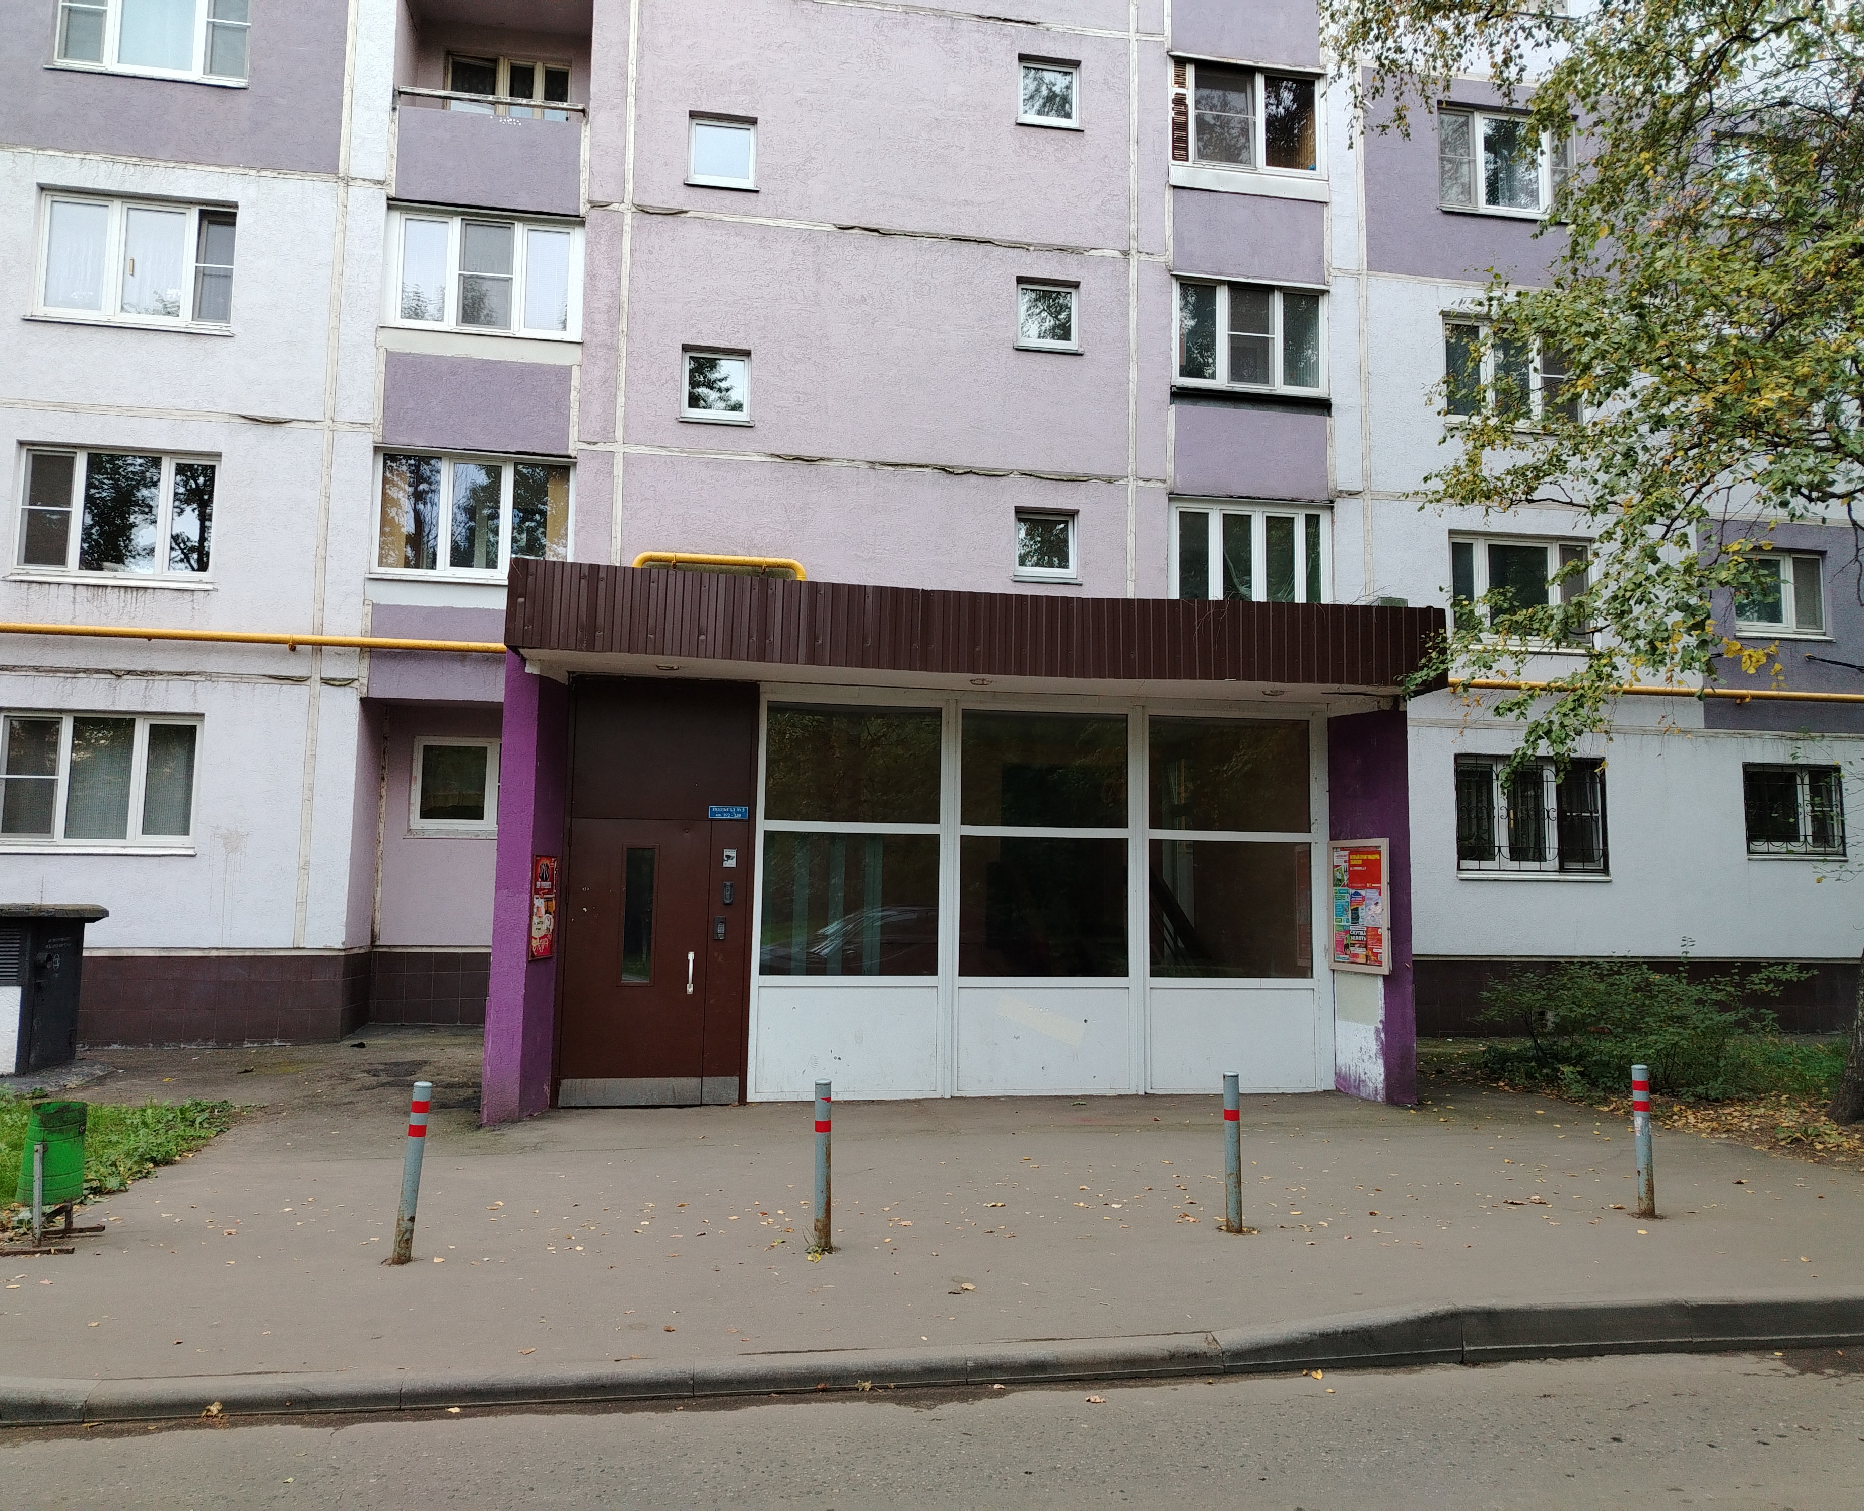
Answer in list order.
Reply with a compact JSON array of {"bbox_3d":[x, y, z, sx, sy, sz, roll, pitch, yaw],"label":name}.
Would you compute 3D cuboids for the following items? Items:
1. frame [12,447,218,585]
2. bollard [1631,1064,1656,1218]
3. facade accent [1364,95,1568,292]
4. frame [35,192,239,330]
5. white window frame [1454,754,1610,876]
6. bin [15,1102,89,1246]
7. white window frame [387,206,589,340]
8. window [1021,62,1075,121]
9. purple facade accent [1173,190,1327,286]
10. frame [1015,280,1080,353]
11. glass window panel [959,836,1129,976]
[{"bbox_3d":[-8.526,-2.497,14.694,1.927,1.340,0.150,2,-5,-10],"label":"frame"},{"bbox_3d":[3.597,1.940,7.063,0.076,0.747,0.076,1,-6,-10],"label":"bollard"},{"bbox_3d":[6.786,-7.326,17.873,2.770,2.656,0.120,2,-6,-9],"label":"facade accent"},{"bbox_3d":[-8.470,-5.259,14.953,1.923,1.341,0.150,2,-5,-10],"label":"frame"},{"bbox_3d":[7.371,0.744,17.224,2.032,1.452,0.150,2,-5,-10],"label":"white window frame"},{"bbox_3d":[-4.089,1.939,6.516,0.350,0.599,0.400,2,-6,-10],"label":"bin"},{"bbox_3d":[-4.934,-5.305,15.467,2.106,1.359,0.120,2,-5,-10],"label":"white window frame"},{"bbox_3d":[1.413,-7.988,16.965,0.721,0.761,0.120,2,-6,-10],"label":"window"},{"bbox_3d":[3.889,-6.344,17.185,1.969,1.074,0.150,2,-6,-10],"label":"purple facade accent"},{"bbox_3d":[1.405,-5.285,16.801,0.783,0.860,0.120,2,-6,-9],"label":"frame"},{"bbox_3d":[0.946,1.268,11.708,1.453,1.157,0.060,2,-5,-10],"label":"glass window panel"}]

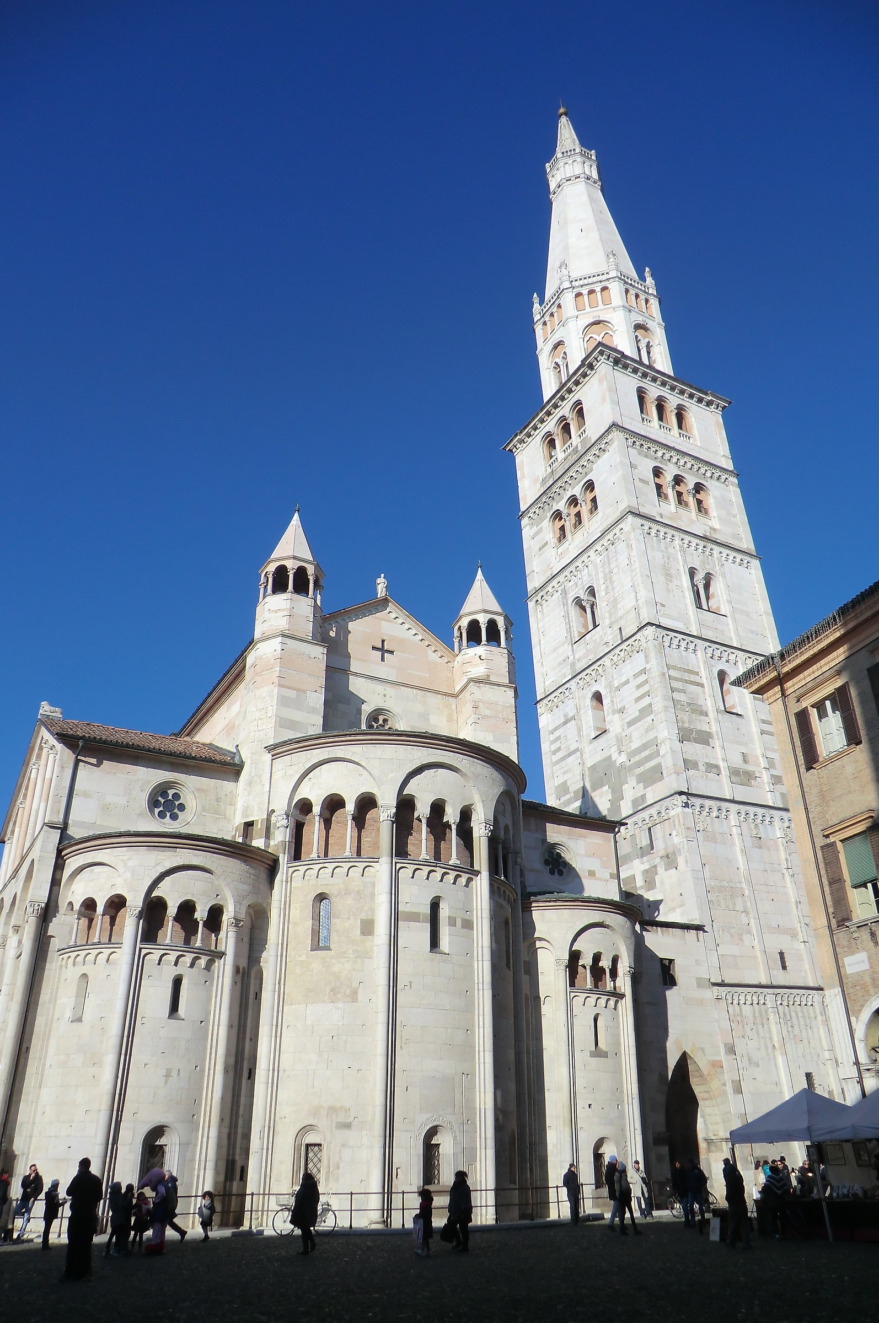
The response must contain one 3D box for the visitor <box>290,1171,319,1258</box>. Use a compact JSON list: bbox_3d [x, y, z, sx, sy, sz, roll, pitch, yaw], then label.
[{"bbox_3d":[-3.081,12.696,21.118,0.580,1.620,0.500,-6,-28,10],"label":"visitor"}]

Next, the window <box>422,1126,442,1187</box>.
[{"bbox_3d":[-0.226,15.427,28.608,0.700,1.700,0.300,12,-31,-22],"label":"window"}]

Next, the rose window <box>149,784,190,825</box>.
[{"bbox_3d":[-9.961,5.277,33.937,1.600,1.600,0.350,15,-32,-26],"label":"rose window"}]

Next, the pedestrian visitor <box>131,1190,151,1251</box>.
[{"bbox_3d":[-7.186,13.452,22.068,0.420,1.270,0.420,-24,-36,35],"label":"pedestrian visitor"}]

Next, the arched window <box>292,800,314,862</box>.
[{"bbox_3d":[-4.981,6.104,33.235,0.930,2.300,0.400,-13,-30,22],"label":"arched window"}]

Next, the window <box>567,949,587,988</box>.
[{"bbox_3d":[5.390,12.071,36.007,0.800,1.480,0.420,7,-29,-13],"label":"window"}]

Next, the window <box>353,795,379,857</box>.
[{"bbox_3d":[-2.616,5.861,32.820,0.920,2.380,0.400,0,-28,-2],"label":"window"}]

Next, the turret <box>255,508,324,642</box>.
[{"bbox_3d":[-6.525,-3.890,40.628,2.850,7.550,2.850,14,-32,-25],"label":"turret"}]

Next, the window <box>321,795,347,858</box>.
[{"bbox_3d":[-3.722,5.940,32.801,0.970,2.370,0.450,-8,-29,14],"label":"window"}]

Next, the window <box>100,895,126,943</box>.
[{"bbox_3d":[-10.342,8.154,29.097,0.840,1.520,0.400,-2,-29,3],"label":"window"}]

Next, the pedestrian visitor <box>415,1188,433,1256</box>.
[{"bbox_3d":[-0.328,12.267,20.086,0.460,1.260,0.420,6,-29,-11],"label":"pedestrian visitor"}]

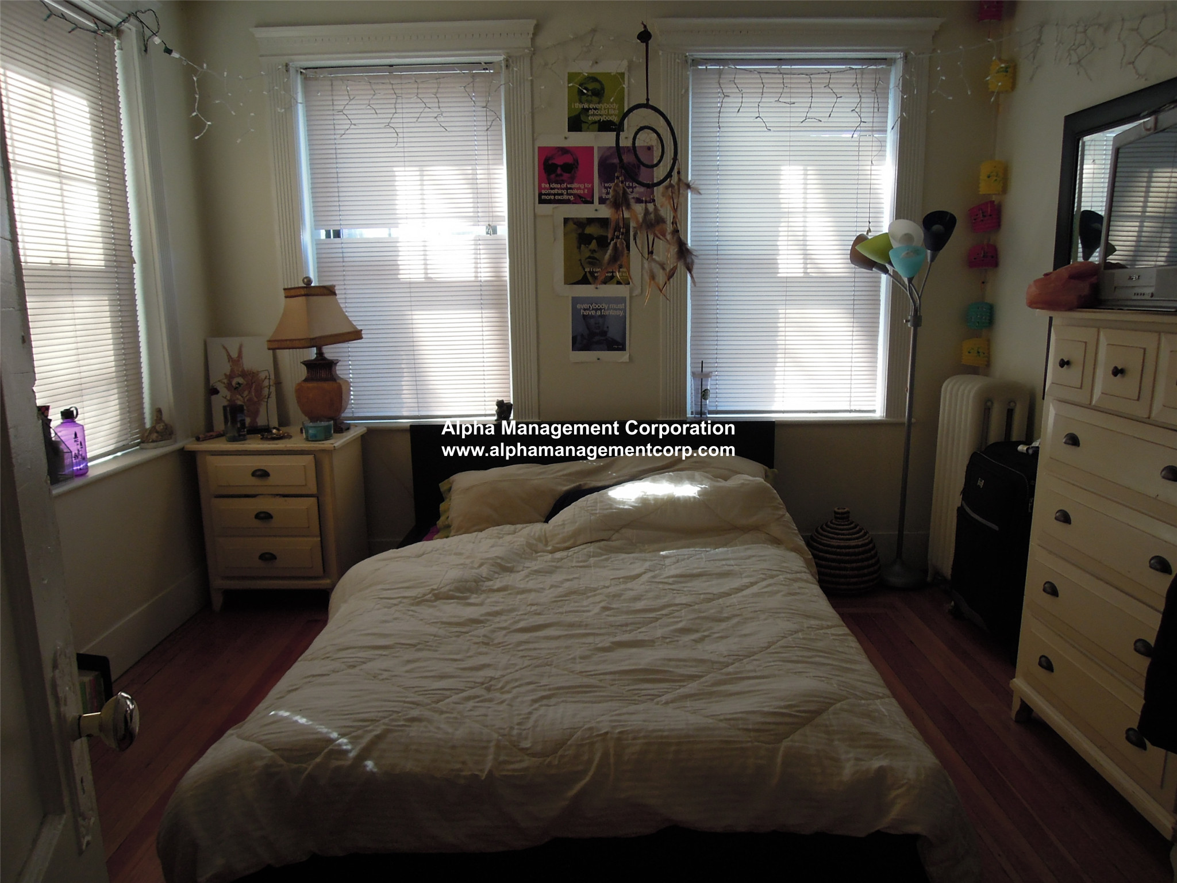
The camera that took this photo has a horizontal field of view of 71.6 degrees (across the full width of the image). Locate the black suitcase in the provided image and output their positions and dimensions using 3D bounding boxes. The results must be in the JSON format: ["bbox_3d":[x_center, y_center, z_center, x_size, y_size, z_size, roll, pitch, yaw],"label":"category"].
[{"bbox_3d":[1.713,0.409,3.190,0.313,0.742,0.505,-1,9,0],"label":"black suitcase"}]

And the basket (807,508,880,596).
[{"bbox_3d":[1.141,0.482,3.689,0.370,0.369,0.370,-1,10,0],"label":"basket"}]

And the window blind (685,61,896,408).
[{"bbox_3d":[0.945,-0.948,3.881,0.924,1.636,0.045,-1,9,0],"label":"window blind"}]

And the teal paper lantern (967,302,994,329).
[{"bbox_3d":[1.755,-0.563,3.655,0.118,0.120,0.110,4,11,25],"label":"teal paper lantern"}]

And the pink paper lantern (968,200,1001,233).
[{"bbox_3d":[1.738,-0.982,3.578,0.128,0.118,0.110,-6,11,26],"label":"pink paper lantern"}]

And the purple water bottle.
[{"bbox_3d":[-1.762,0.003,2.785,0.090,0.213,0.090,-1,9,0],"label":"purple water bottle"}]

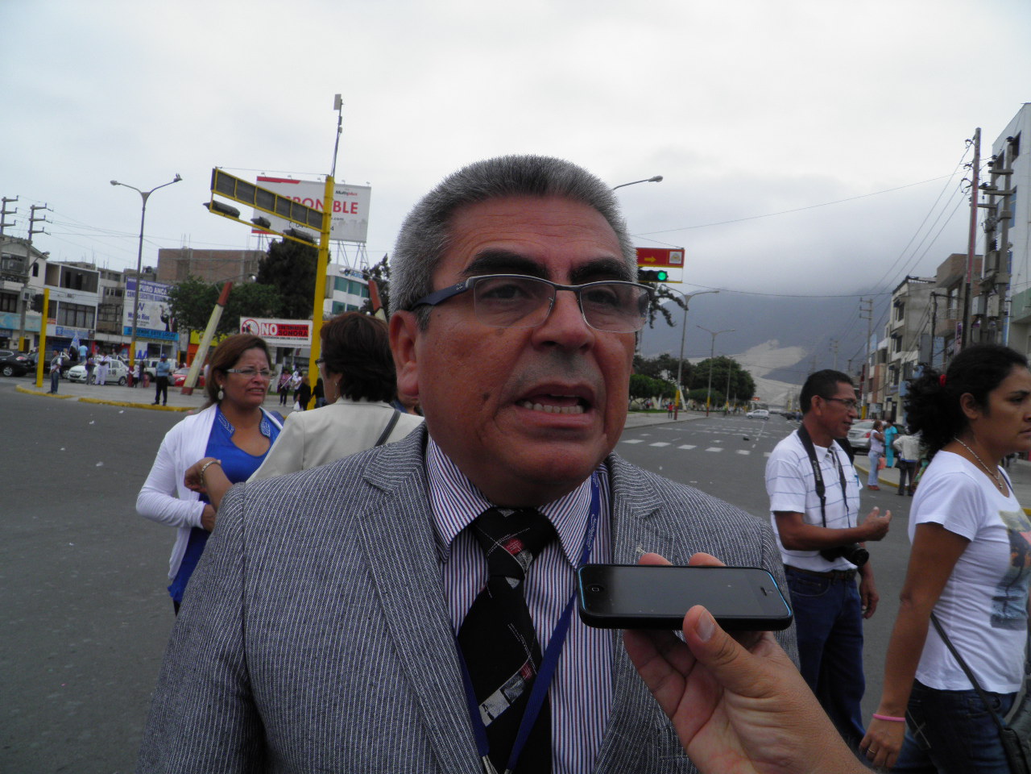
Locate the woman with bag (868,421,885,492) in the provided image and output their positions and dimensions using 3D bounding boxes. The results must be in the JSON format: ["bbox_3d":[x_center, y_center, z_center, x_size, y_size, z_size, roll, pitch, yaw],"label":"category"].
[{"bbox_3d":[7.831,1.492,18.200,0.380,1.530,0.450,4,0,22],"label":"woman with bag"}]

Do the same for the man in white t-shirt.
[{"bbox_3d":[1.060,0.784,2.870,0.500,1.680,0.450,5,0,-38],"label":"man in white t-shirt"}]

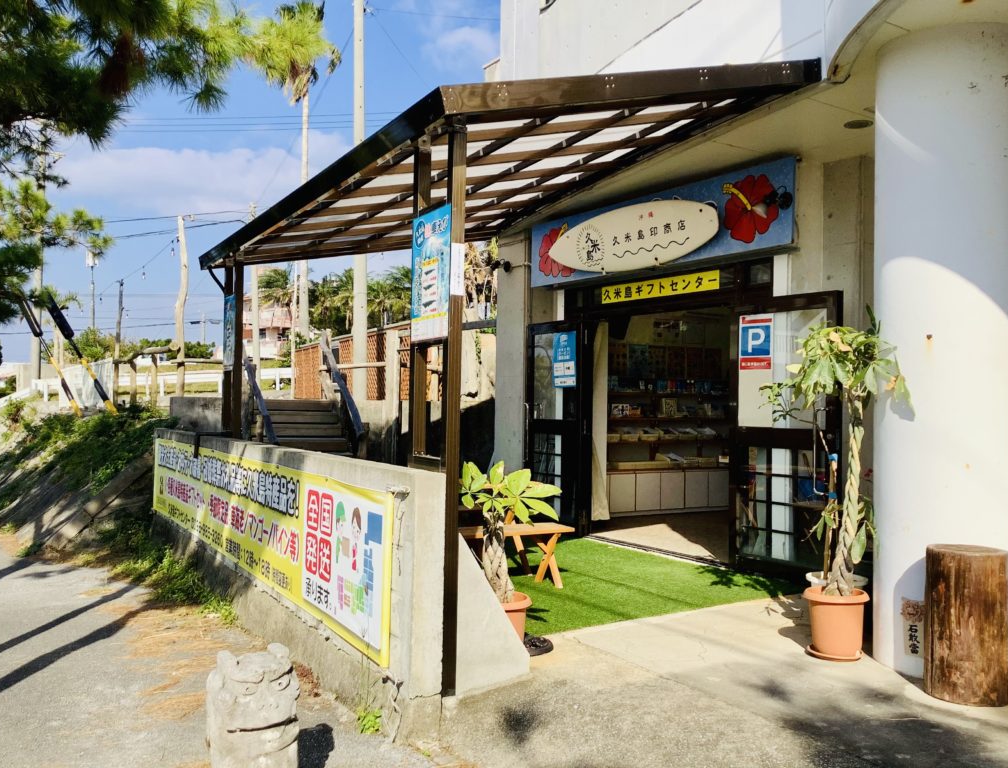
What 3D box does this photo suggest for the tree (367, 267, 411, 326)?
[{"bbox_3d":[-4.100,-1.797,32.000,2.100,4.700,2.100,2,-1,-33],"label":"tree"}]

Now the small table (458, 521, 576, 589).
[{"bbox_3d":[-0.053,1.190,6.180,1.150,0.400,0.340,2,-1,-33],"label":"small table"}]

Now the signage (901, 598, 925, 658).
[{"bbox_3d":[1.956,1.165,4.370,0.030,0.290,0.130,2,-2,-44],"label":"signage"}]

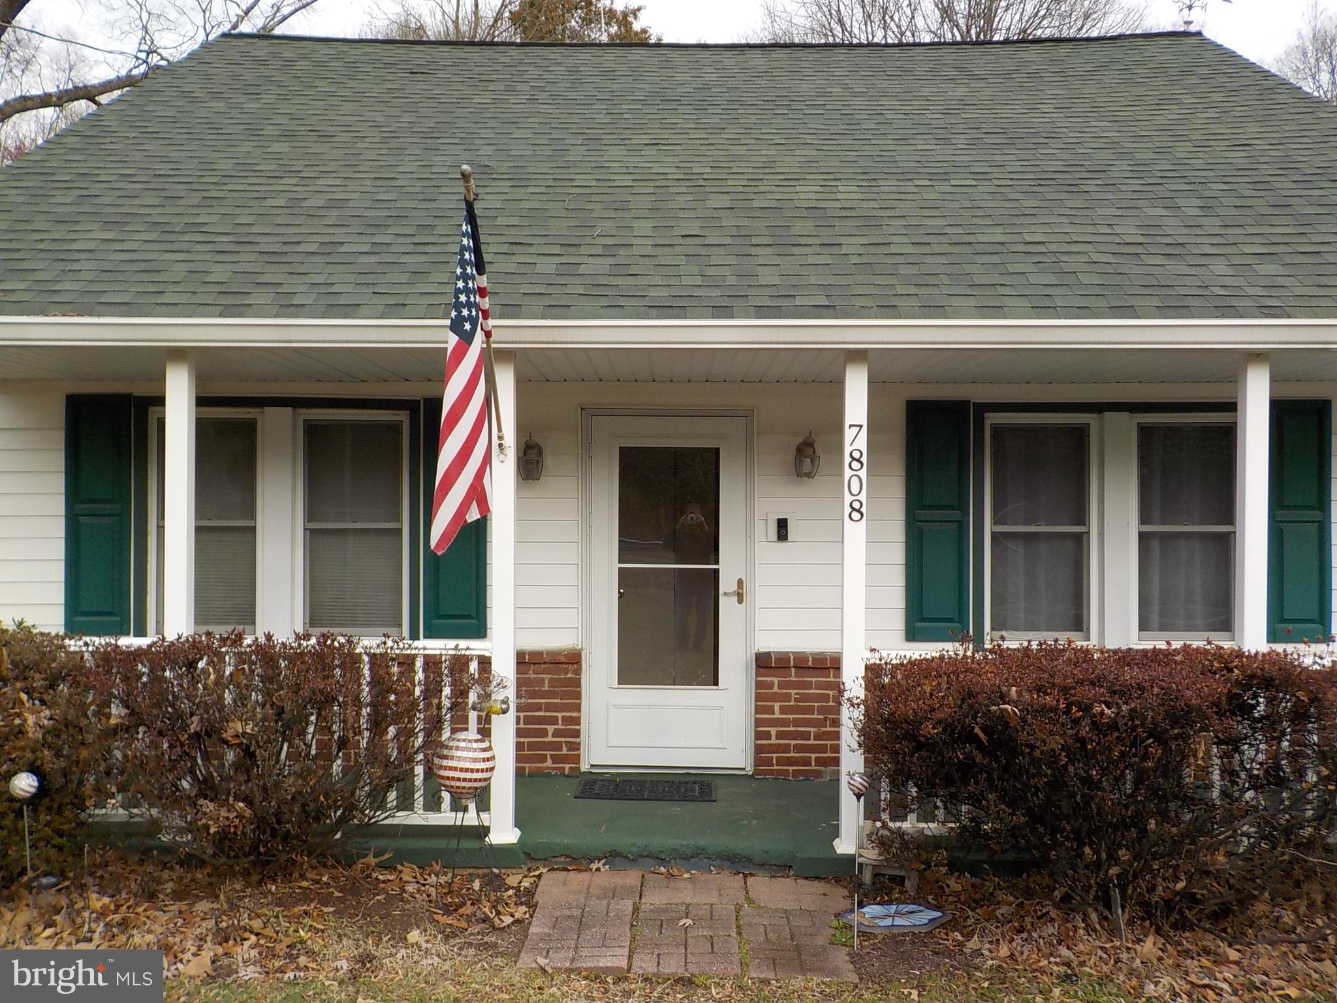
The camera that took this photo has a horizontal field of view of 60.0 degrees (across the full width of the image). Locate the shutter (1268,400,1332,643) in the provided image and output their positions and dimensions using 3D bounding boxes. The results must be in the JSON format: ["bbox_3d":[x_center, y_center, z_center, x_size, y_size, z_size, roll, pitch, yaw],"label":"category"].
[{"bbox_3d":[3.617,0.114,6.645,0.378,1.390,0.040,0,0,1],"label":"shutter"}]

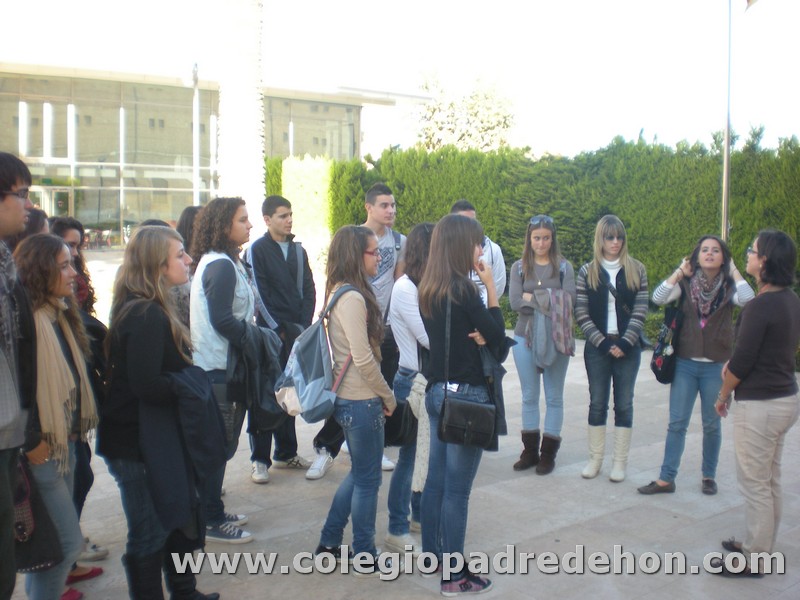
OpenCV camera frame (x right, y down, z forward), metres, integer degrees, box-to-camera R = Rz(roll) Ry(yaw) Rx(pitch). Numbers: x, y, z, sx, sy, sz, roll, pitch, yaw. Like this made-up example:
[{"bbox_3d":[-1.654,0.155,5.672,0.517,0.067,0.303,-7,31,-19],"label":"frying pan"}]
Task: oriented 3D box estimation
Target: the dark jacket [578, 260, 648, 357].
[{"bbox_3d":[1.337,0.047,5.525,0.450,0.580,0.270,2,5,14],"label":"dark jacket"}]

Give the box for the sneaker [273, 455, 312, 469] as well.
[{"bbox_3d":[-0.701,1.044,5.776,0.275,0.098,0.105,-1,6,-13],"label":"sneaker"}]

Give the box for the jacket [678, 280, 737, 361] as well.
[{"bbox_3d":[1.826,0.123,5.250,0.370,0.490,0.250,2,5,15],"label":"jacket"}]

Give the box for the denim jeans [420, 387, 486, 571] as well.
[{"bbox_3d":[0.239,0.802,3.896,0.280,0.880,0.340,-3,6,-33],"label":"denim jeans"}]

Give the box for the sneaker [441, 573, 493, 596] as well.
[{"bbox_3d":[0.283,1.231,3.875,0.260,0.105,0.097,-2,6,-24],"label":"sneaker"}]

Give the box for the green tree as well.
[{"bbox_3d":[1.883,-3.538,25.788,2.900,5.700,2.800,0,5,0],"label":"green tree"}]

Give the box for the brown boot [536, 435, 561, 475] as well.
[{"bbox_3d":[0.973,0.989,5.739,0.120,0.230,0.270,3,6,23],"label":"brown boot"}]

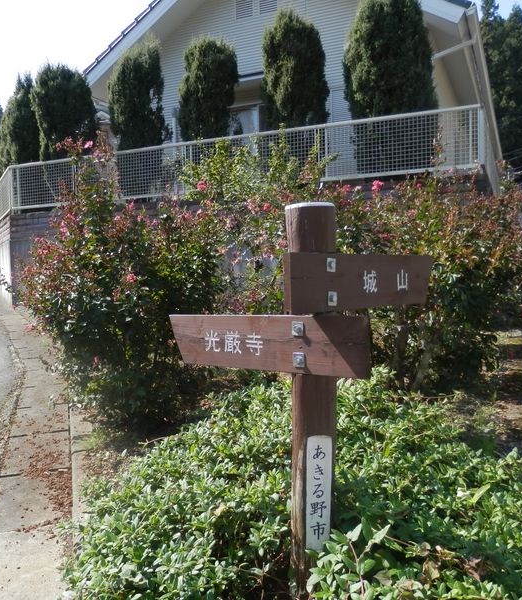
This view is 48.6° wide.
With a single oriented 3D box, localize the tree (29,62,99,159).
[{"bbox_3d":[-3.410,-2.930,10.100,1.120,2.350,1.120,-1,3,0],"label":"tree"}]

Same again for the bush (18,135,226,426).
[{"bbox_3d":[-0.810,-0.125,3.350,1.180,1.620,1.100,-1,3,0],"label":"bush"}]

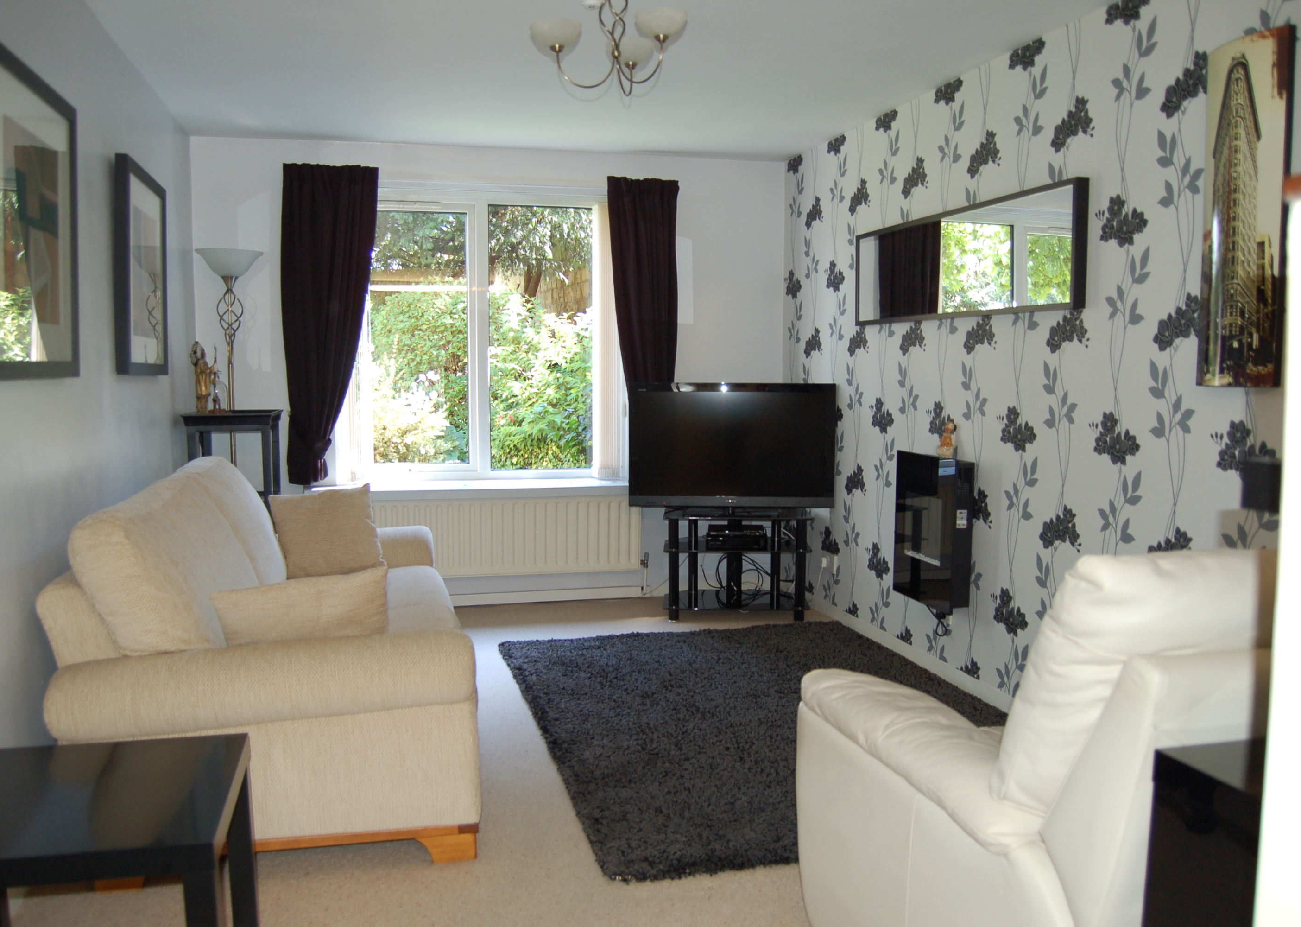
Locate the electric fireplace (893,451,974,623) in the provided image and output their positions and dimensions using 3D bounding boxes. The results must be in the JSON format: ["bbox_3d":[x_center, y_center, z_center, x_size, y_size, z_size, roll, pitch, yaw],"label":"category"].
[{"bbox_3d":[1.151,0.262,4.249,0.100,0.595,0.460,-1,5,-15],"label":"electric fireplace"}]

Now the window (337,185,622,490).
[{"bbox_3d":[-0.889,-0.643,5.553,1.520,1.500,0.100,-1,5,-15],"label":"window"}]

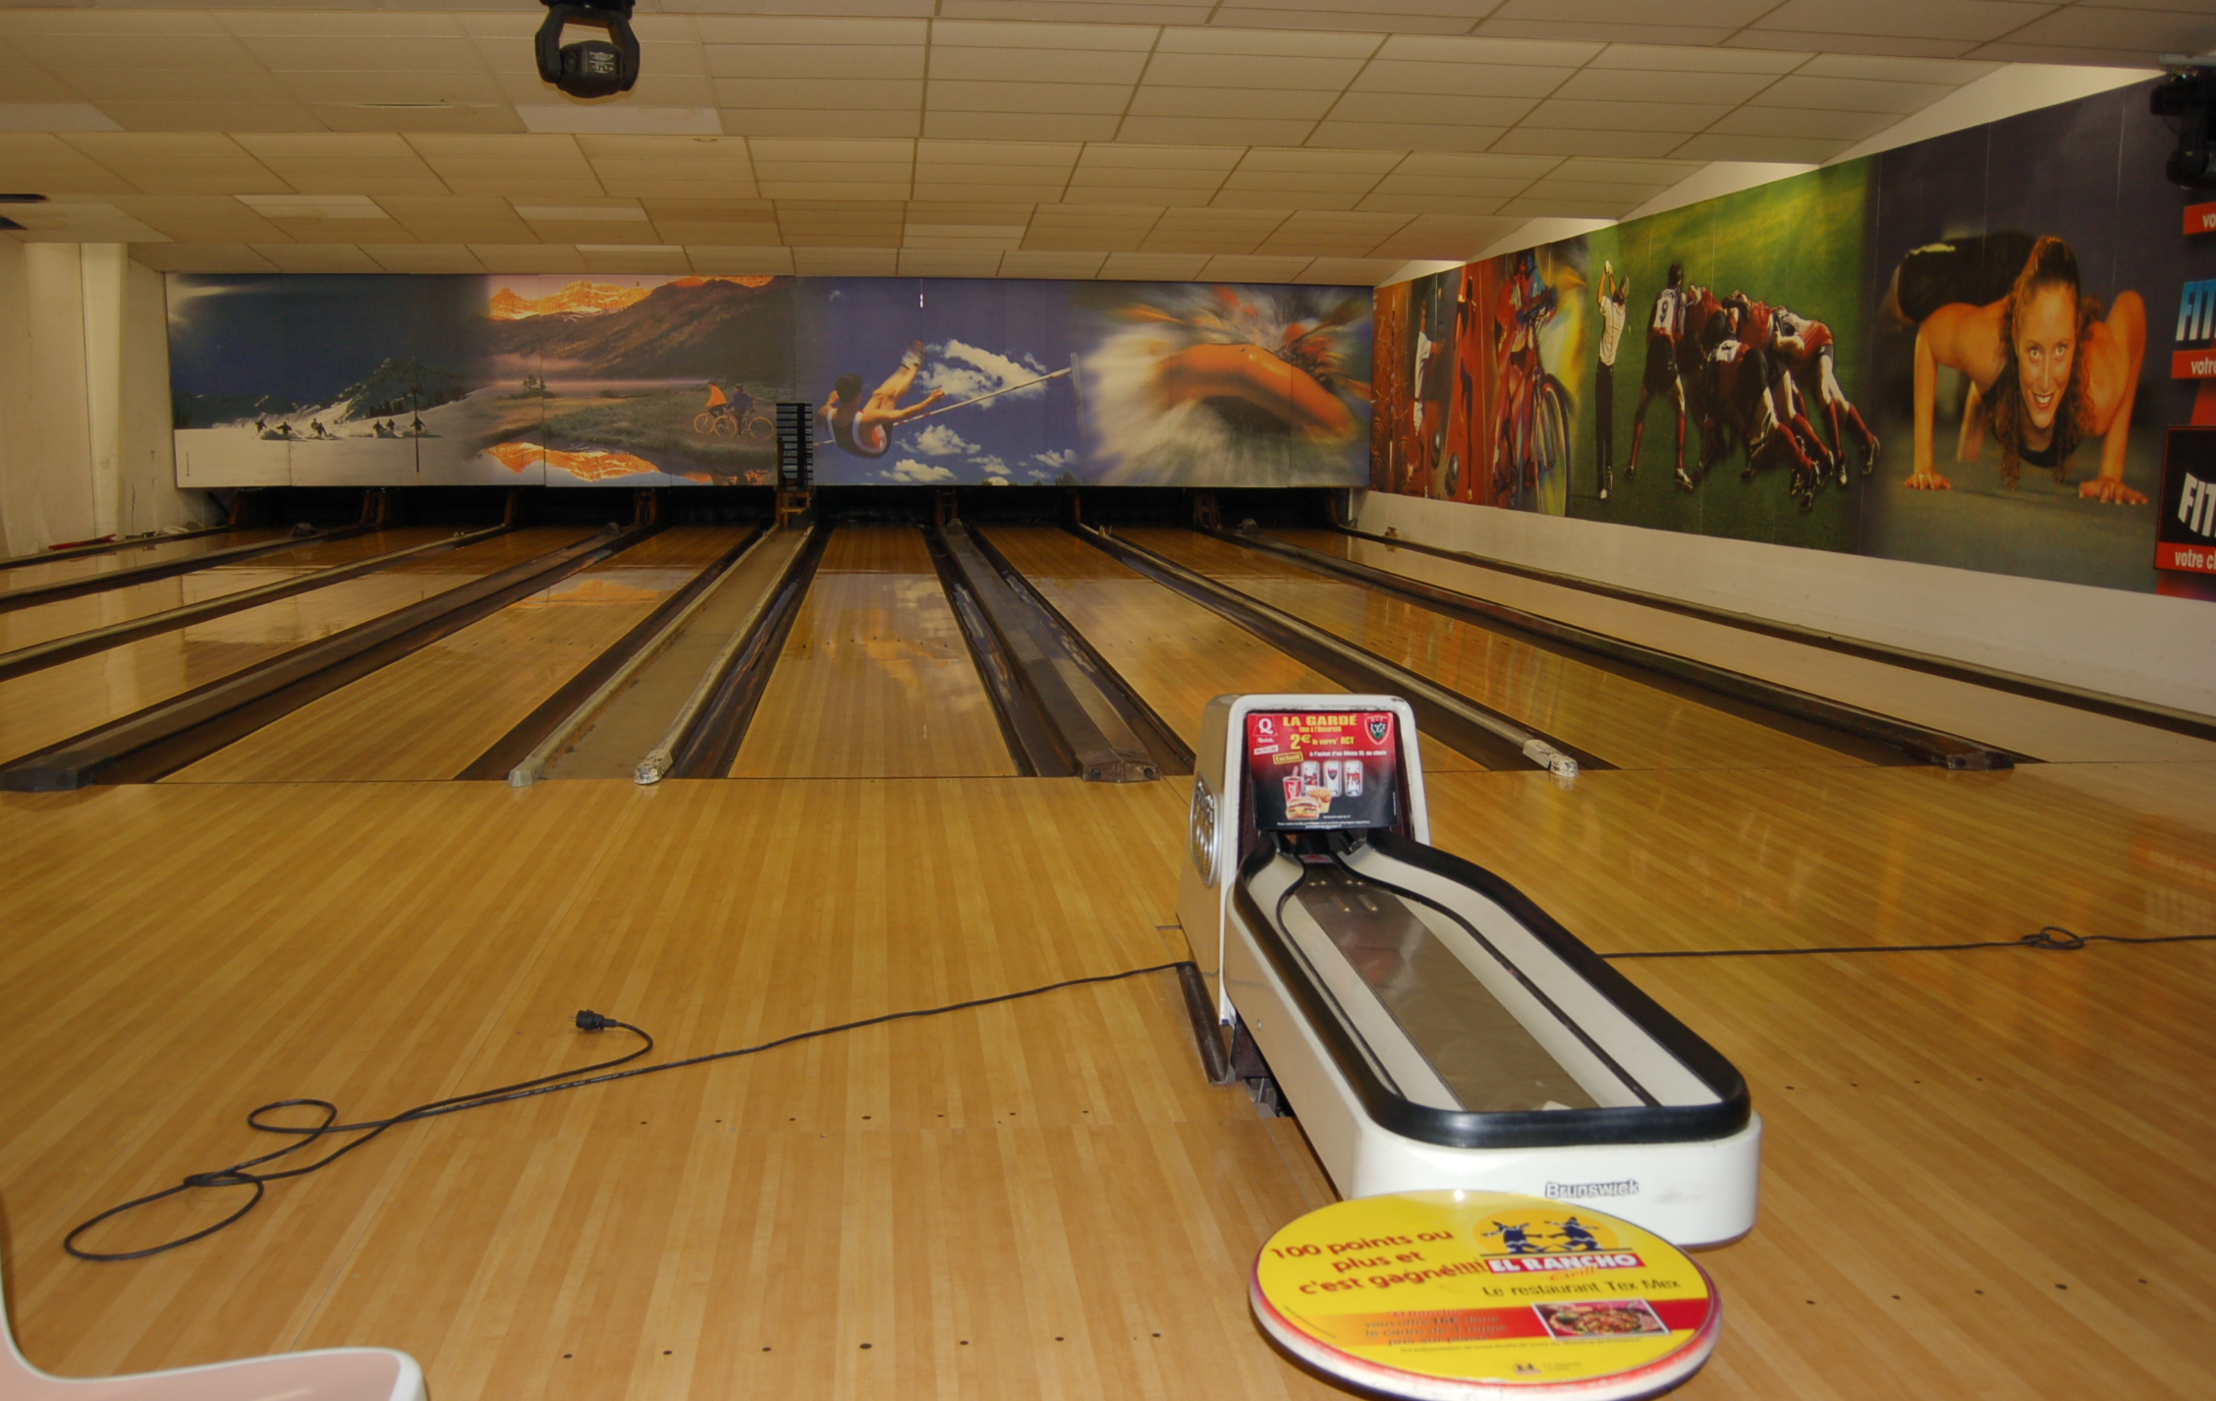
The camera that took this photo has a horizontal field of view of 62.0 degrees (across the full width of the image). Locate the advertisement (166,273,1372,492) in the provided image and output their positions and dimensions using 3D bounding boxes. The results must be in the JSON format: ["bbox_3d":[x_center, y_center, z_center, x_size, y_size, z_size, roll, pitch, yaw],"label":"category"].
[{"bbox_3d":[-3.923,-3.943,23.035,14.780,2.650,0.060,0,8,-7],"label":"advertisement"}]

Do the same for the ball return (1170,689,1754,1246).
[{"bbox_3d":[0.483,0.445,3.287,0.510,0.790,2.030,0,8,-7],"label":"ball return"}]

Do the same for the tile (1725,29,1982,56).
[{"bbox_3d":[3.537,-3.120,8.721,1.240,0.020,0.310,0,3,-7],"label":"tile"}]

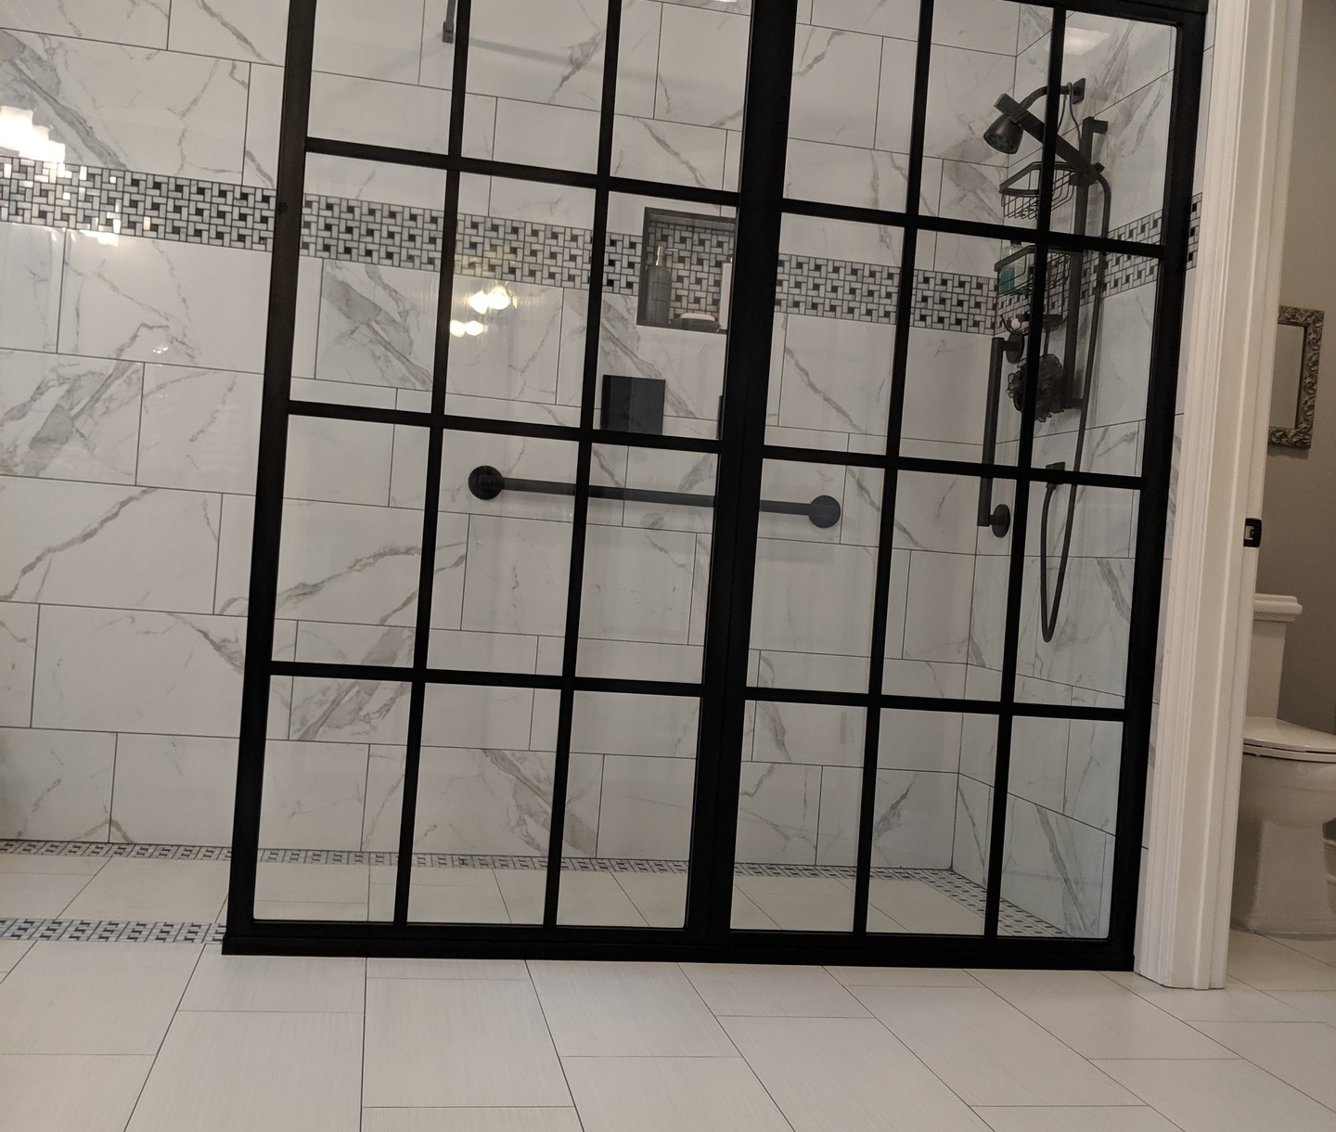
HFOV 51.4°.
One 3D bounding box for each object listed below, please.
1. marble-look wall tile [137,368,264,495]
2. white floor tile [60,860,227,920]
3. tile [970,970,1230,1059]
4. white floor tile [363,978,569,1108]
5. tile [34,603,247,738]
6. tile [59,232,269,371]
[{"bbox_3d":[-1.006,-0.326,3.508,0.610,0.304,0.010,4,0,-12],"label":"marble-look wall tile"},{"bbox_3d":[-1.130,0.716,3.071,0.303,0.010,0.550,4,0,-12],"label":"white floor tile"},{"bbox_3d":[0.812,0.866,2.736,0.303,0.010,0.596,4,0,-12],"label":"tile"},{"bbox_3d":[-0.345,0.780,2.293,0.303,0.010,0.596,4,0,-12],"label":"white floor tile"},{"bbox_3d":[-1.250,0.269,3.469,0.610,0.303,0.010,4,0,-12],"label":"tile"},{"bbox_3d":[-1.183,-0.647,3.464,0.610,0.303,0.010,4,0,-12],"label":"tile"}]

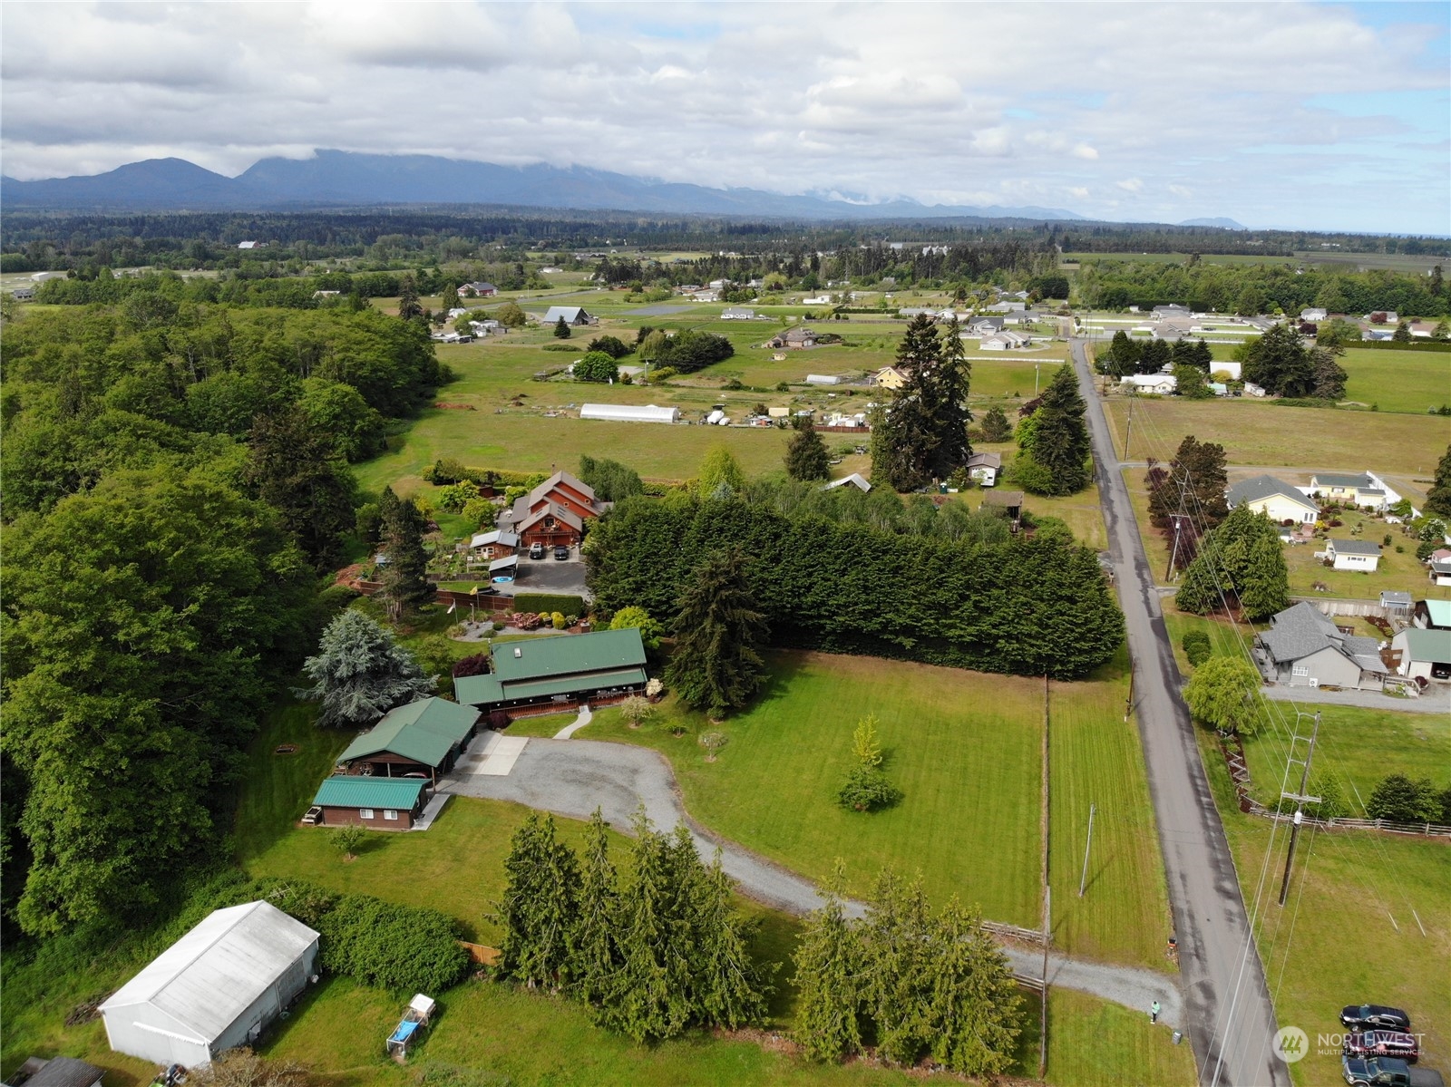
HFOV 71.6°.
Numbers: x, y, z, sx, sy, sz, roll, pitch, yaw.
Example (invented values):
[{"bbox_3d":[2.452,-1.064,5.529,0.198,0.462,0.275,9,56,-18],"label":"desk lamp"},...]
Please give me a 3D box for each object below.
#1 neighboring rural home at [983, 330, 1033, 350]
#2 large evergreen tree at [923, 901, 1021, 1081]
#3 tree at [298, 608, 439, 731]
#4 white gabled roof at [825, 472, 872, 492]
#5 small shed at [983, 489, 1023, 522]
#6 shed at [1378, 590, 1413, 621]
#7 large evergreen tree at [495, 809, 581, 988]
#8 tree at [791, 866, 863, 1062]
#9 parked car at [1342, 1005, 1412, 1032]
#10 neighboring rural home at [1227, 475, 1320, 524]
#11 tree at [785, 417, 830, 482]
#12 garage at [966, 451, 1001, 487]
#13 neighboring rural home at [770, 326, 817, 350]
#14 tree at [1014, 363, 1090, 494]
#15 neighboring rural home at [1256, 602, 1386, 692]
[{"bbox_3d":[134.869,-97.655,481.694,17.455,5.339,25.670,8,19,22],"label":"neighboring rural home"},{"bbox_3d":[17.894,30.559,70.792,6.821,13.443,6.821,1,18,0],"label":"large evergreen tree"},{"bbox_3d":[-41.736,13.432,116.889,14.800,11.900,14.800,1,18,0],"label":"tree"},{"bbox_3d":[26.425,-11.465,213.331,9.036,5.237,6.058,6,19,17],"label":"white gabled roof"},{"bbox_3d":[50.534,-6.696,182.136,6.800,3.500,6.200,5,18,16],"label":"small shed"},{"bbox_3d":[99.717,8.785,150.028,3.700,3.100,2.600,5,18,13],"label":"shed"},{"bbox_3d":[-12.248,23.919,67.048,5.400,13.921,5.400,0,18,0],"label":"large evergreen tree"},{"bbox_3d":[7.119,28.192,67.905,5.200,14.800,5.200,1,18,0],"label":"tree"},{"bbox_3d":[48.728,35.675,75.340,4.500,1.600,1.820,5,19,13],"label":"parked car"},{"bbox_3d":[109.320,-9.171,201.942,14.000,5.600,15.800,6,19,15],"label":"neighboring rural home"},{"bbox_3d":[16.873,-18.416,201.228,9.000,14.103,9.000,0,18,0],"label":"tree"},{"bbox_3d":[58.273,-17.041,227.047,6.800,4.200,10.500,6,19,16],"label":"garage"},{"bbox_3d":[31.551,-96.336,471.189,18.996,6.982,17.455,-3,18,-11],"label":"neighboring rural home"},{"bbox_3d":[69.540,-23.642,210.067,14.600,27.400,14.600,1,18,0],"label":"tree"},{"bbox_3d":[77.621,13.079,131.789,13.600,5.700,16.000,6,19,16],"label":"neighboring rural home"}]

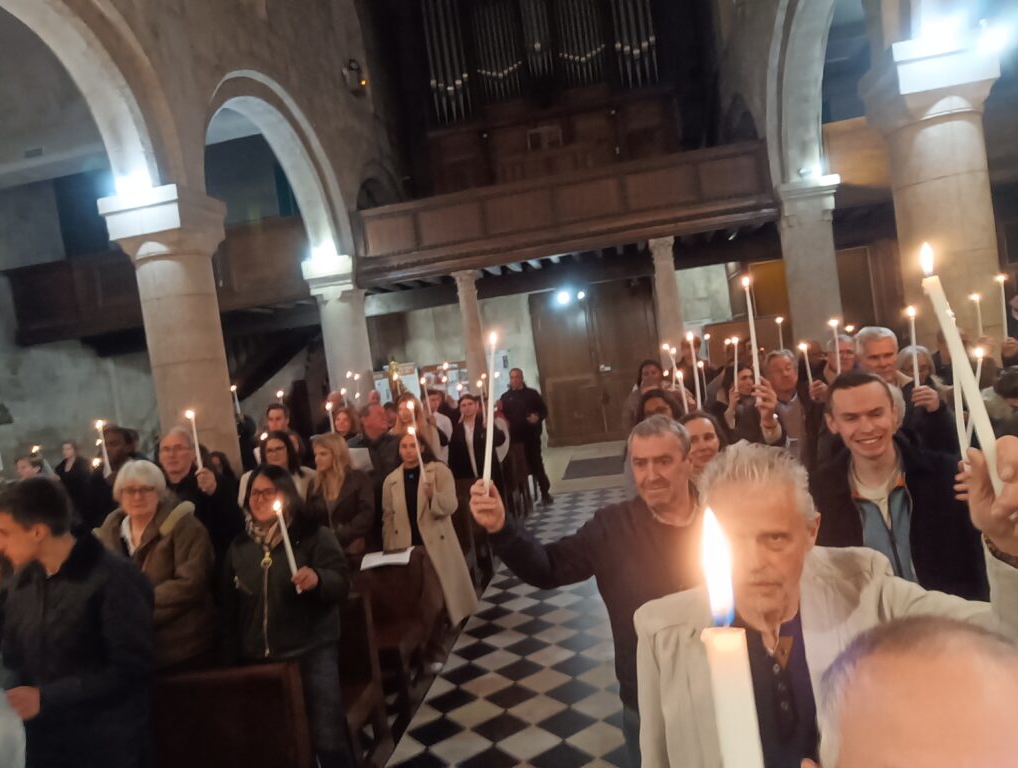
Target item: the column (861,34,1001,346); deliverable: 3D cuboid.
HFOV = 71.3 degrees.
[{"bbox_3d":[3.883,-0.866,6.180,0.820,4.000,0.820,-8,1,9],"label":"column"}]

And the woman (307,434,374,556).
[{"bbox_3d":[-1.006,1.103,4.670,0.480,1.566,0.360,-8,2,18],"label":"woman"}]

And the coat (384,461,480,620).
[{"bbox_3d":[-0.569,1.073,4.777,0.560,1.060,0.400,-8,1,5],"label":"coat"}]

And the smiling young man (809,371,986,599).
[{"bbox_3d":[1.195,0.809,2.092,0.550,1.720,0.420,-8,2,20],"label":"smiling young man"}]

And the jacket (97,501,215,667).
[{"bbox_3d":[-1.582,0.897,3.177,0.560,0.760,0.380,-8,1,8],"label":"jacket"}]

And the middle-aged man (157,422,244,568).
[{"bbox_3d":[-1.639,1.103,3.803,0.560,1.770,0.450,-8,1,-7],"label":"middle-aged man"}]

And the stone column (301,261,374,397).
[{"bbox_3d":[-2.656,-0.011,12.127,0.880,4.090,0.880,-8,1,9],"label":"stone column"}]

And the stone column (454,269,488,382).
[{"bbox_3d":[-0.519,-0.154,12.040,0.440,3.540,0.440,-8,1,9],"label":"stone column"}]

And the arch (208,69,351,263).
[{"bbox_3d":[-3.442,-2.992,9.757,0.680,2.120,4.250,-8,1,9],"label":"arch"}]

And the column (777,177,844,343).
[{"bbox_3d":[4.763,-1.043,10.904,0.880,4.090,0.880,-8,1,9],"label":"column"}]

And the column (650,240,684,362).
[{"bbox_3d":[2.665,-0.596,11.508,0.440,3.540,0.440,-8,1,9],"label":"column"}]

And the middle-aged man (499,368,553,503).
[{"bbox_3d":[0.309,0.678,9.423,0.580,1.792,0.400,-8,1,0],"label":"middle-aged man"}]

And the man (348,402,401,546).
[{"bbox_3d":[-0.958,1.000,5.572,0.540,1.708,0.380,-8,2,14],"label":"man"}]

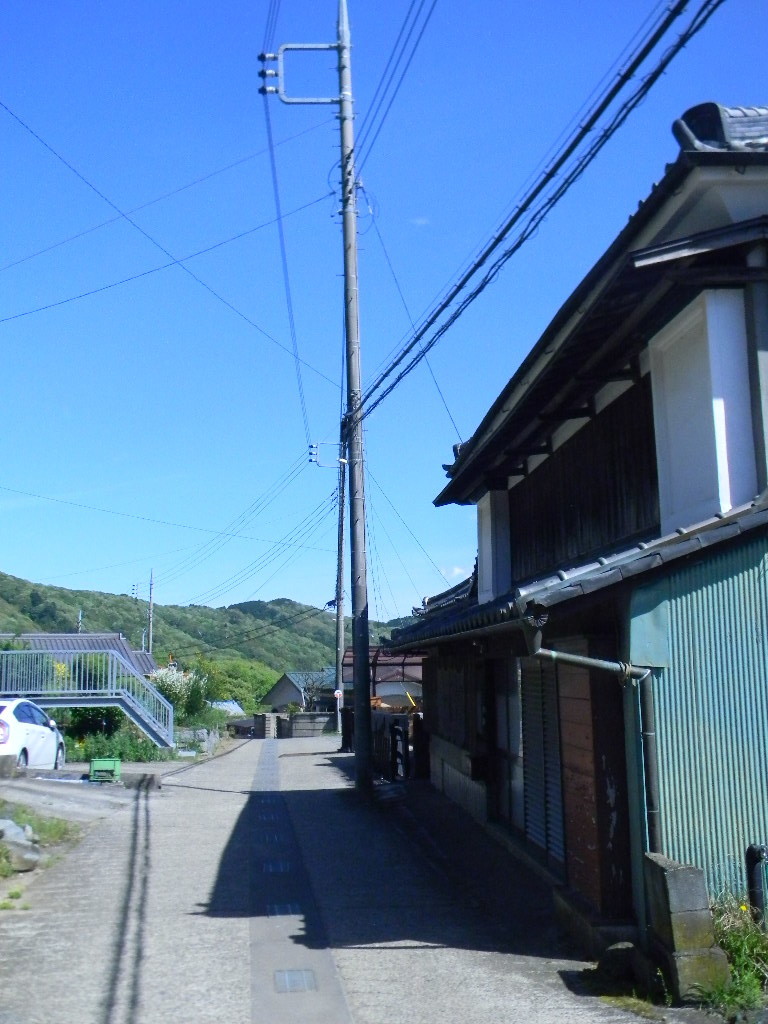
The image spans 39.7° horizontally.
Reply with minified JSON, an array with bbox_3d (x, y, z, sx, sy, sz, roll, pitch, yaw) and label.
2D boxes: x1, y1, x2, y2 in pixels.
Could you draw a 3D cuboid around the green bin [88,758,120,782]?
[{"bbox_3d":[-4.734,4.399,18.100,0.460,0.350,0.380,0,-9,-6],"label":"green bin"}]

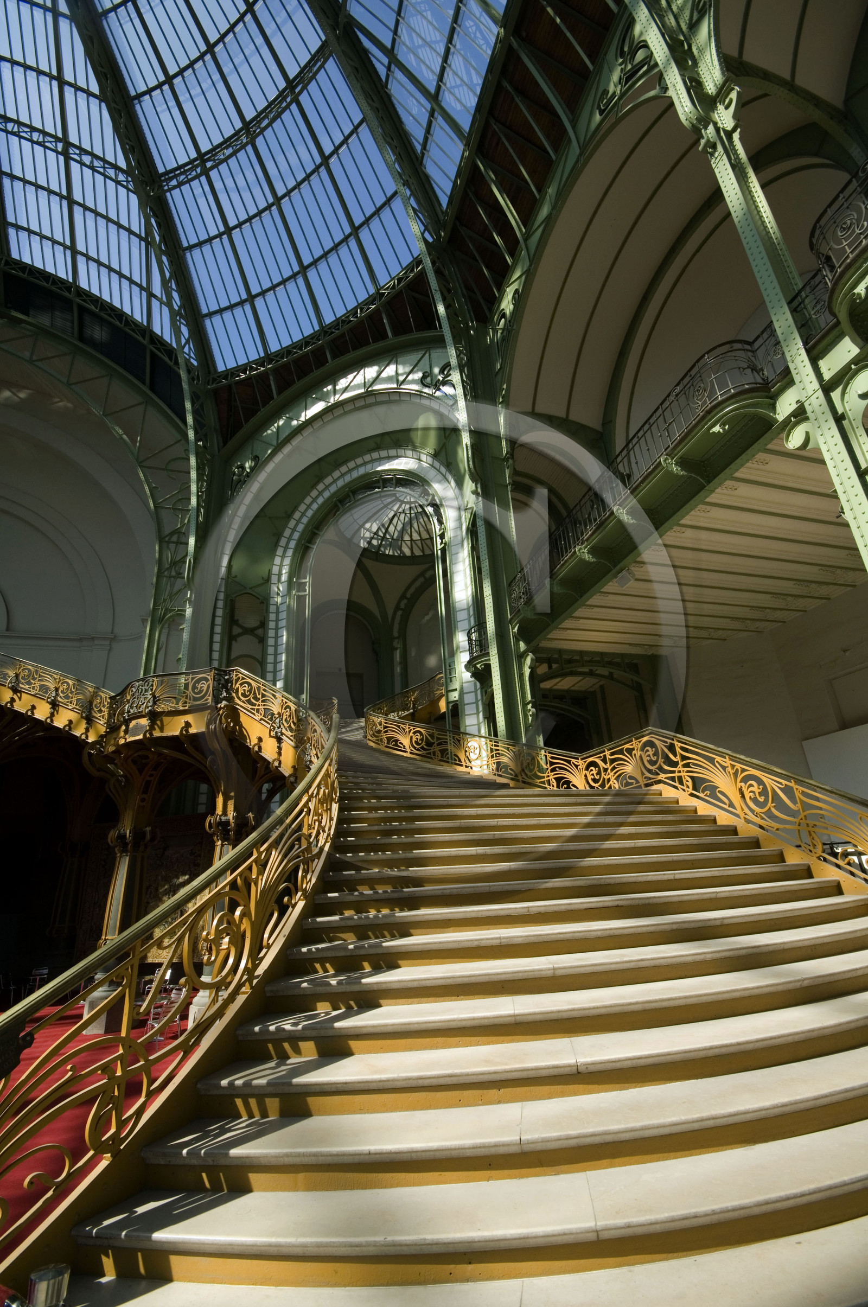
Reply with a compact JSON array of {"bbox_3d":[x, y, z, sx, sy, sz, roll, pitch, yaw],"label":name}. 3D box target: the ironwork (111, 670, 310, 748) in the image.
[{"bbox_3d":[-5.680,1.600,13.100,6.900,2.500,0.950,-13,-25,22],"label":"ironwork"}]

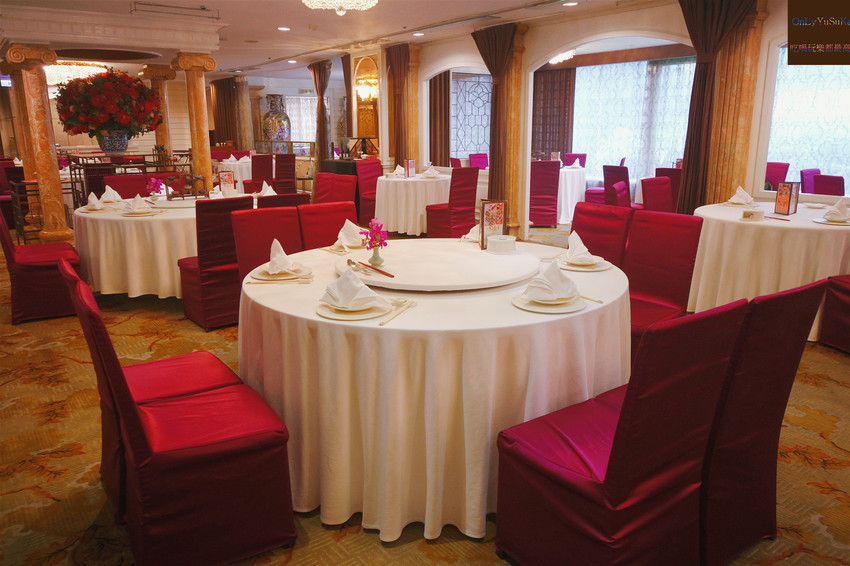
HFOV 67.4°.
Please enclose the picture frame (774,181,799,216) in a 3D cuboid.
[{"bbox_3d":[2.668,-0.622,4.684,0.105,0.230,0.115,-6,15,-21],"label":"picture frame"}]

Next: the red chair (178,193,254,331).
[{"bbox_3d":[-1.613,-0.187,4.907,0.420,0.955,0.490,-12,18,-38],"label":"red chair"}]

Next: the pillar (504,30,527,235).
[{"bbox_3d":[1.129,-1.895,8.265,0.307,2.634,0.461,-10,17,-35],"label":"pillar"}]

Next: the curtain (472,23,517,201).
[{"bbox_3d":[0.848,-1.738,7.812,0.600,2.620,0.200,11,18,41],"label":"curtain"}]

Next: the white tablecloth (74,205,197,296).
[{"bbox_3d":[-2.194,-0.403,5.993,1.905,0.666,1.905,-6,14,-20],"label":"white tablecloth"}]

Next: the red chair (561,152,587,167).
[{"bbox_3d":[2.671,-1.843,11.649,0.430,0.990,0.540,5,15,22],"label":"red chair"}]

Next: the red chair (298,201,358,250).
[{"bbox_3d":[-0.487,0.013,4.086,0.430,0.990,0.540,-10,16,-33],"label":"red chair"}]

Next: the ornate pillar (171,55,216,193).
[{"bbox_3d":[-3.453,-2.199,9.897,0.512,2.573,0.512,-10,17,-35],"label":"ornate pillar"}]

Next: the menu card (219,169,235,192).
[{"bbox_3d":[-1.851,-0.913,5.917,0.125,0.237,0.100,0,14,3],"label":"menu card"}]

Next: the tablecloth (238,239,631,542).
[{"bbox_3d":[0.057,0.313,3.203,1.950,0.770,1.950,-1,14,0],"label":"tablecloth"}]

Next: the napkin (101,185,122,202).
[{"bbox_3d":[-3.260,-0.933,6.607,0.160,0.155,0.220,-5,14,-19],"label":"napkin"}]

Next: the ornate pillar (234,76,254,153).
[{"bbox_3d":[-3.611,-2.903,12.868,0.320,2.500,0.320,-5,14,-18],"label":"ornate pillar"}]

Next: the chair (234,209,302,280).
[{"bbox_3d":[-0.837,0.045,3.931,0.448,0.959,0.538,-11,17,-36],"label":"chair"}]

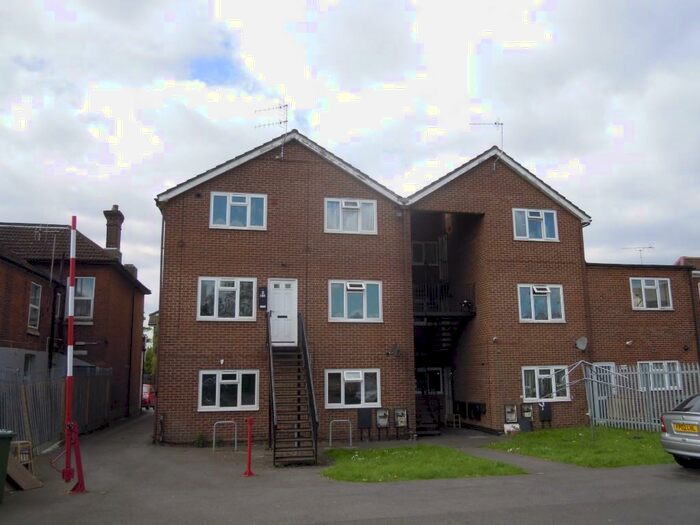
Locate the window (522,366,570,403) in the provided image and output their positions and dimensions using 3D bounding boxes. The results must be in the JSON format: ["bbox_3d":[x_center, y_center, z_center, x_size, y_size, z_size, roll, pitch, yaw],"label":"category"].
[{"bbox_3d":[6.570,4.063,18.953,1.730,1.162,0.100,2,-10,-12],"label":"window"}]

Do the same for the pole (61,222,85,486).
[{"bbox_3d":[-5.243,1.670,10.907,0.420,5.236,0.320,-1,-7,-12],"label":"pole"}]

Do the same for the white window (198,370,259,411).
[{"bbox_3d":[-3.562,3.790,16.760,1.740,1.185,0.100,1,-8,-12],"label":"white window"}]

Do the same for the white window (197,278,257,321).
[{"bbox_3d":[-3.717,1.123,17.202,1.752,1.316,0.100,2,-10,-12],"label":"white window"}]

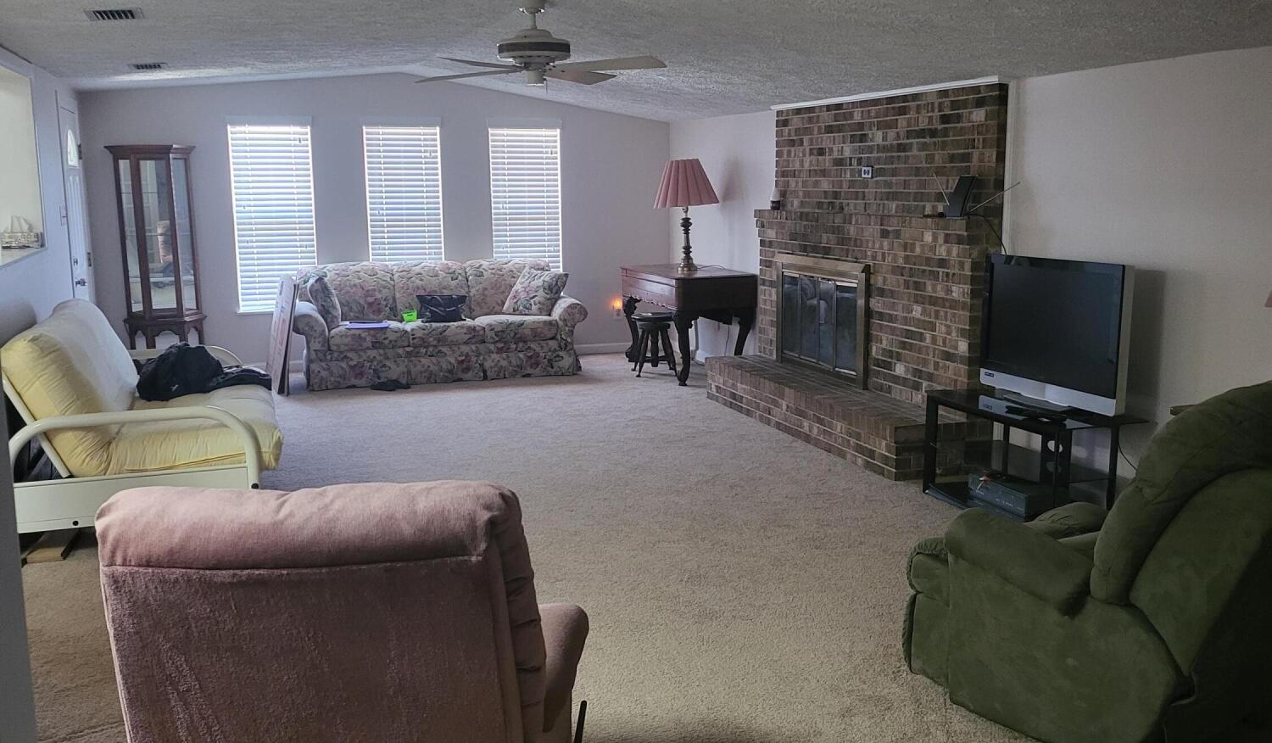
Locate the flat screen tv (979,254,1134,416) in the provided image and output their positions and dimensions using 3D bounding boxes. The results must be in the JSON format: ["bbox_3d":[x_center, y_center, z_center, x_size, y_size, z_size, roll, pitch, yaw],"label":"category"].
[{"bbox_3d":[1.792,-0.159,5.096,0.220,0.648,0.890,-3,9,-18],"label":"flat screen tv"}]

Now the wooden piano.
[{"bbox_3d":[0.378,-0.400,9.483,0.603,0.798,1.470,-3,9,-18],"label":"wooden piano"}]

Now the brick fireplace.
[{"bbox_3d":[1.174,-0.636,7.093,0.597,1.987,2.565,-3,9,-18],"label":"brick fireplace"}]

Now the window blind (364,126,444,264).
[{"bbox_3d":[-1.900,-1.274,9.736,0.620,1.473,0.060,-3,9,-18],"label":"window blind"}]

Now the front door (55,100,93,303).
[{"bbox_3d":[-4.063,-0.856,8.543,0.050,2.034,0.911,-3,9,-18],"label":"front door"}]

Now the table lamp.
[{"bbox_3d":[0.429,-1.256,9.479,0.480,0.901,0.480,-3,9,-18],"label":"table lamp"}]

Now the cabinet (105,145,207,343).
[{"bbox_3d":[-3.646,-0.808,9.031,0.617,1.811,0.340,-3,9,-18],"label":"cabinet"}]

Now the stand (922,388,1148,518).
[{"bbox_3d":[1.760,0.398,5.262,0.457,0.500,0.954,-3,9,-18],"label":"stand"}]

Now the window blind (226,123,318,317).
[{"bbox_3d":[-2.887,-1.216,9.409,0.629,1.476,0.060,-3,9,-18],"label":"window blind"}]

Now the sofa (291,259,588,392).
[{"bbox_3d":[-1.595,-0.422,9.419,2.249,0.894,0.911,-3,9,-18],"label":"sofa"}]

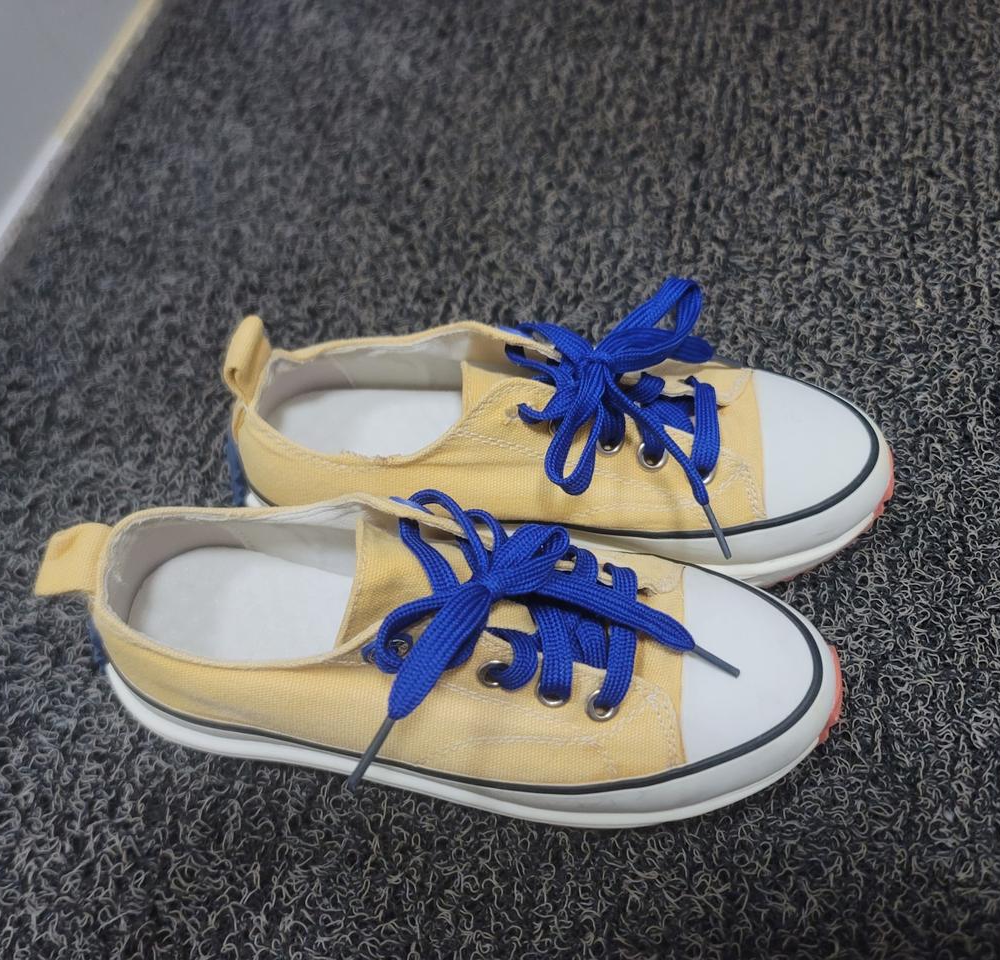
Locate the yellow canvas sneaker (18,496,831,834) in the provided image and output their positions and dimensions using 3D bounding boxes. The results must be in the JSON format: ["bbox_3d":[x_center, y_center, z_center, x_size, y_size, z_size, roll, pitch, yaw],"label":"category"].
[{"bbox_3d":[-0.021,0.046,0.299,0.271,0.096,0.094,4,56,5],"label":"yellow canvas sneaker"}]

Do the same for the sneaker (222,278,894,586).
[{"bbox_3d":[0.019,-0.022,0.344,0.267,0.096,0.094,1,56,3],"label":"sneaker"}]

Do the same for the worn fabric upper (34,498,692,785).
[{"bbox_3d":[-0.048,0.040,0.296,0.216,0.070,0.084,4,56,5],"label":"worn fabric upper"}]

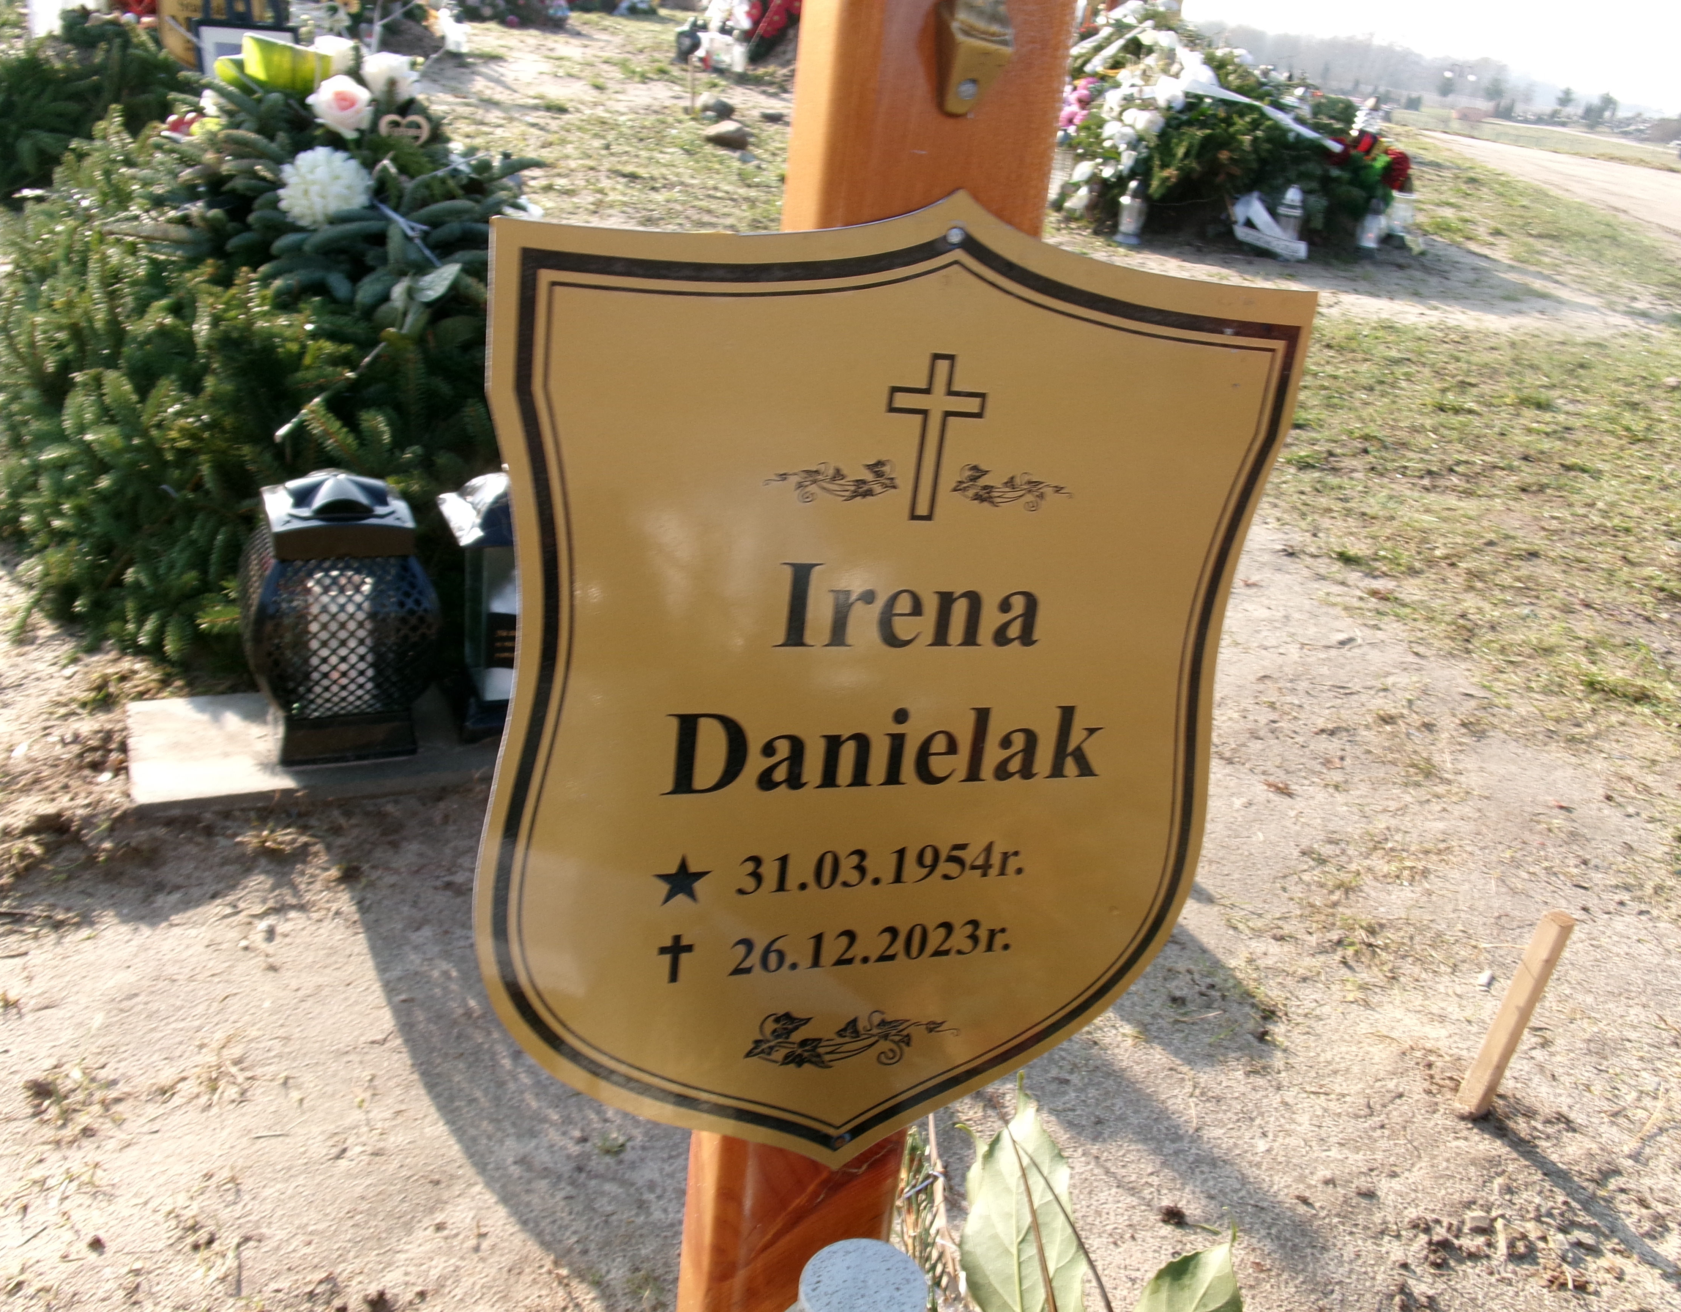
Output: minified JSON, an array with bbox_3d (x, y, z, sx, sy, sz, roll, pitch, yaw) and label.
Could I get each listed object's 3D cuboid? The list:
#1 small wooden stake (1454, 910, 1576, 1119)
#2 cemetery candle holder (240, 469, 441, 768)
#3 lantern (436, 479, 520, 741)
[{"bbox_3d":[0.623,0.333,1.306,0.025,0.222,0.019,-5,28,-33],"label":"small wooden stake"},{"bbox_3d":[-0.586,-0.059,1.655,0.195,0.325,0.195,-5,27,-26],"label":"cemetery candle holder"},{"bbox_3d":[-0.403,-0.084,1.761,0.165,0.325,0.165,-5,27,-26],"label":"lantern"}]

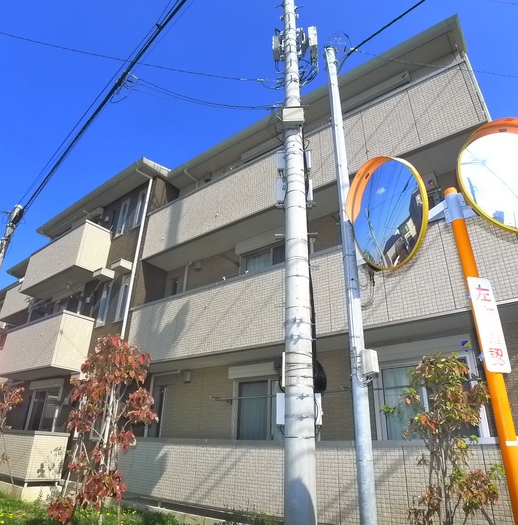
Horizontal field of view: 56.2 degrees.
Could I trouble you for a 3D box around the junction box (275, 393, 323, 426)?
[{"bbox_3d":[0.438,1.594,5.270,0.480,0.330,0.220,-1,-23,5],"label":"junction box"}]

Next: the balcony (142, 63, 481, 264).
[{"bbox_3d":[0.584,-1.454,10.043,7.934,1.258,1.129,-17,-29,36],"label":"balcony"}]

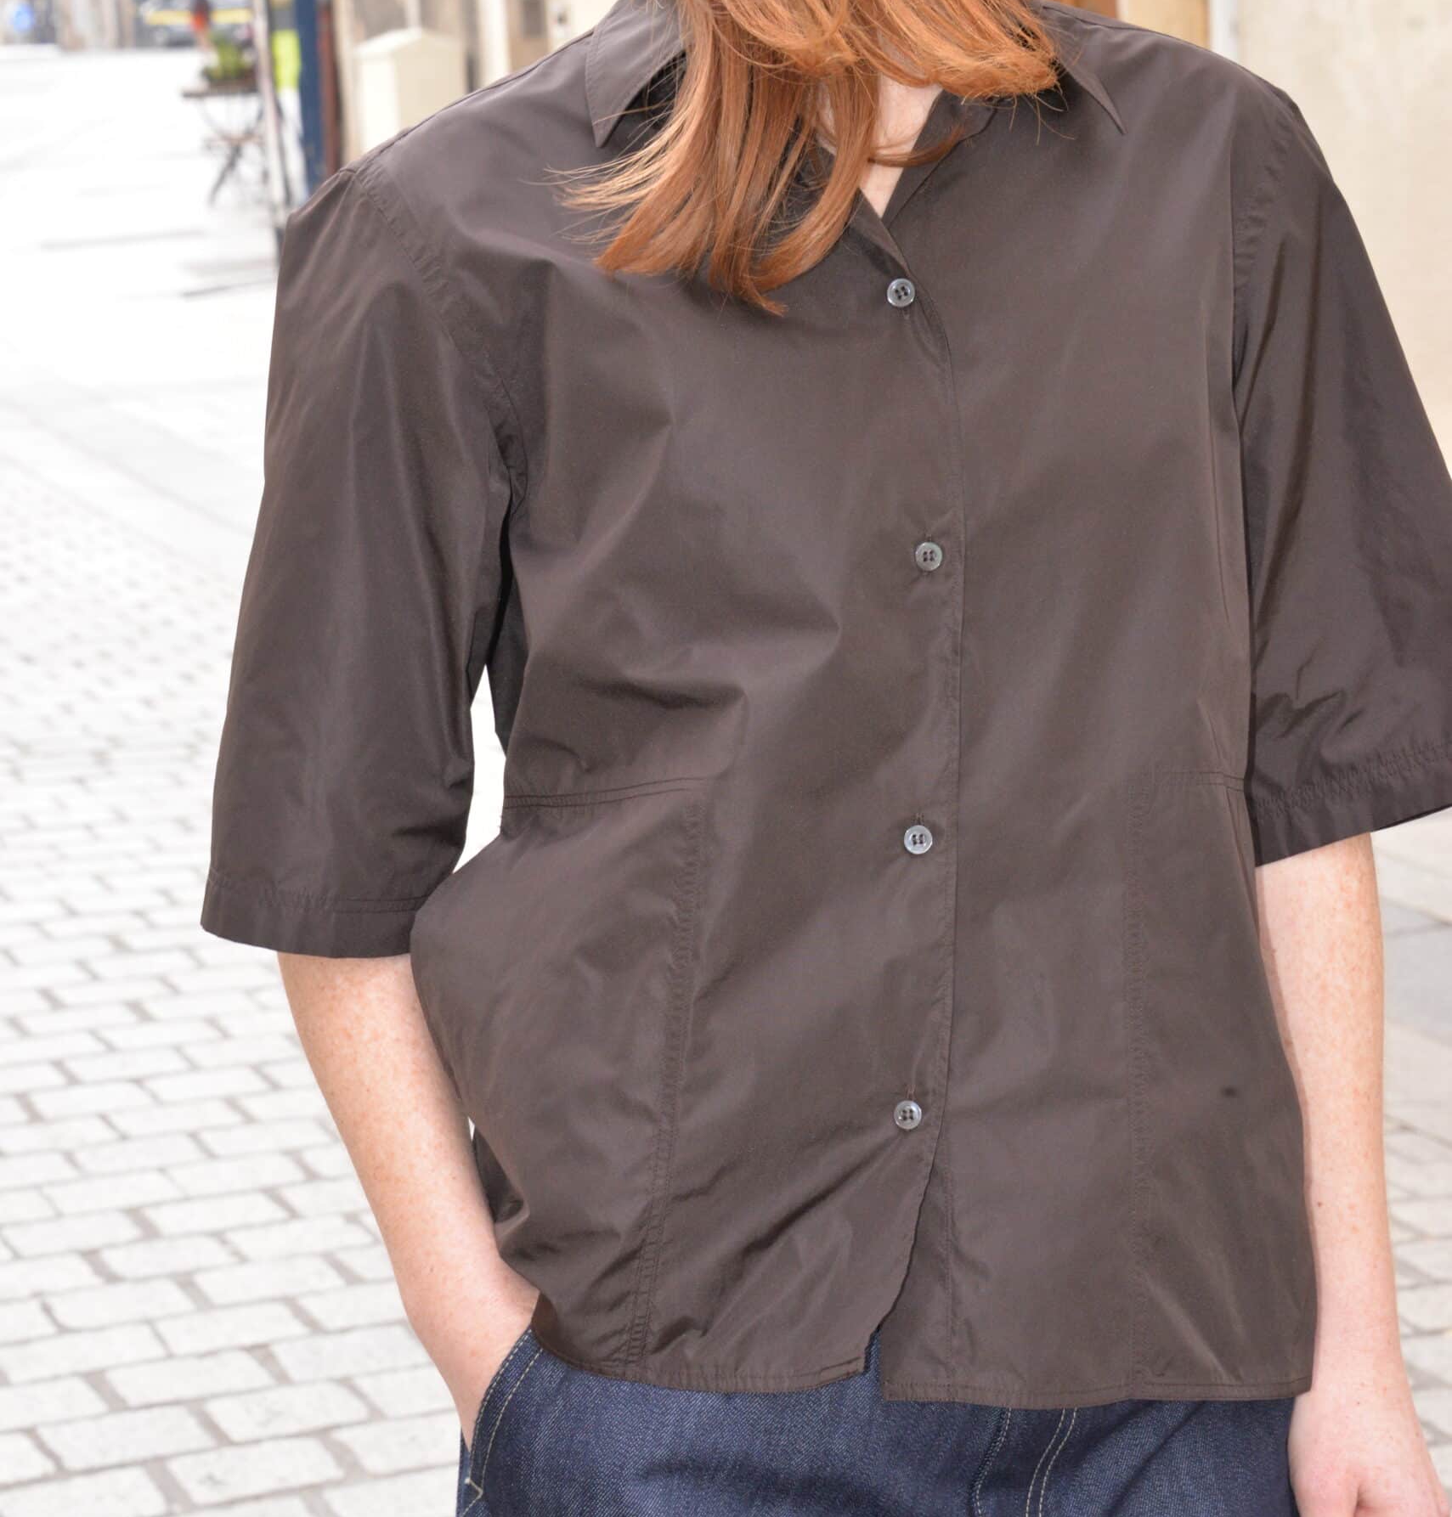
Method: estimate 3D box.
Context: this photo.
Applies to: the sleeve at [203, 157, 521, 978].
[{"bbox_3d":[-0.149,-0.082,1.880,0.122,0.320,0.150,0,14,-13],"label":"sleeve"}]

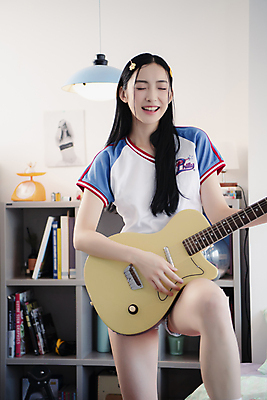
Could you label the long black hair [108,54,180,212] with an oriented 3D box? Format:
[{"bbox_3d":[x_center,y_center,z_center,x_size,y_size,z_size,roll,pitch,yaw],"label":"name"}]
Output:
[{"bbox_3d":[0.032,-0.210,2.500,0.235,0.525,0.250,-1,0,-7],"label":"long black hair"}]

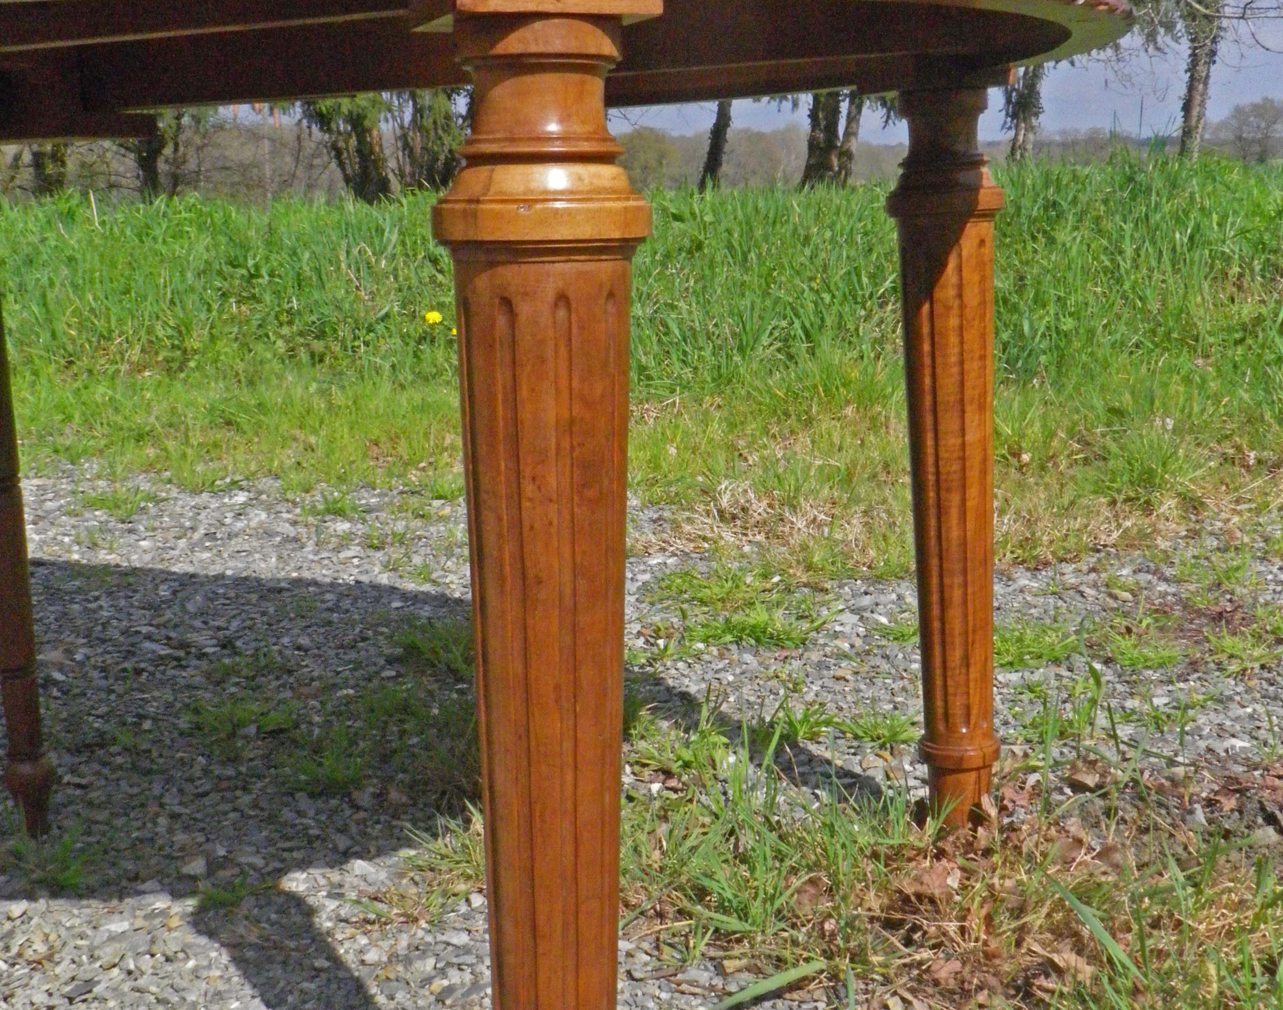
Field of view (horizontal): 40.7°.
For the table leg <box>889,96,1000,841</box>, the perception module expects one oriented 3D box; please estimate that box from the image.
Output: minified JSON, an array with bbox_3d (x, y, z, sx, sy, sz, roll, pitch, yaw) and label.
[{"bbox_3d":[0.263,-0.020,1.461,0.097,0.637,0.097,-6,10,-13],"label":"table leg"}]

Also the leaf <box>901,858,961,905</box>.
[{"bbox_3d":[0.229,0.298,1.367,0.049,0.022,0.046,-1,10,0],"label":"leaf"}]

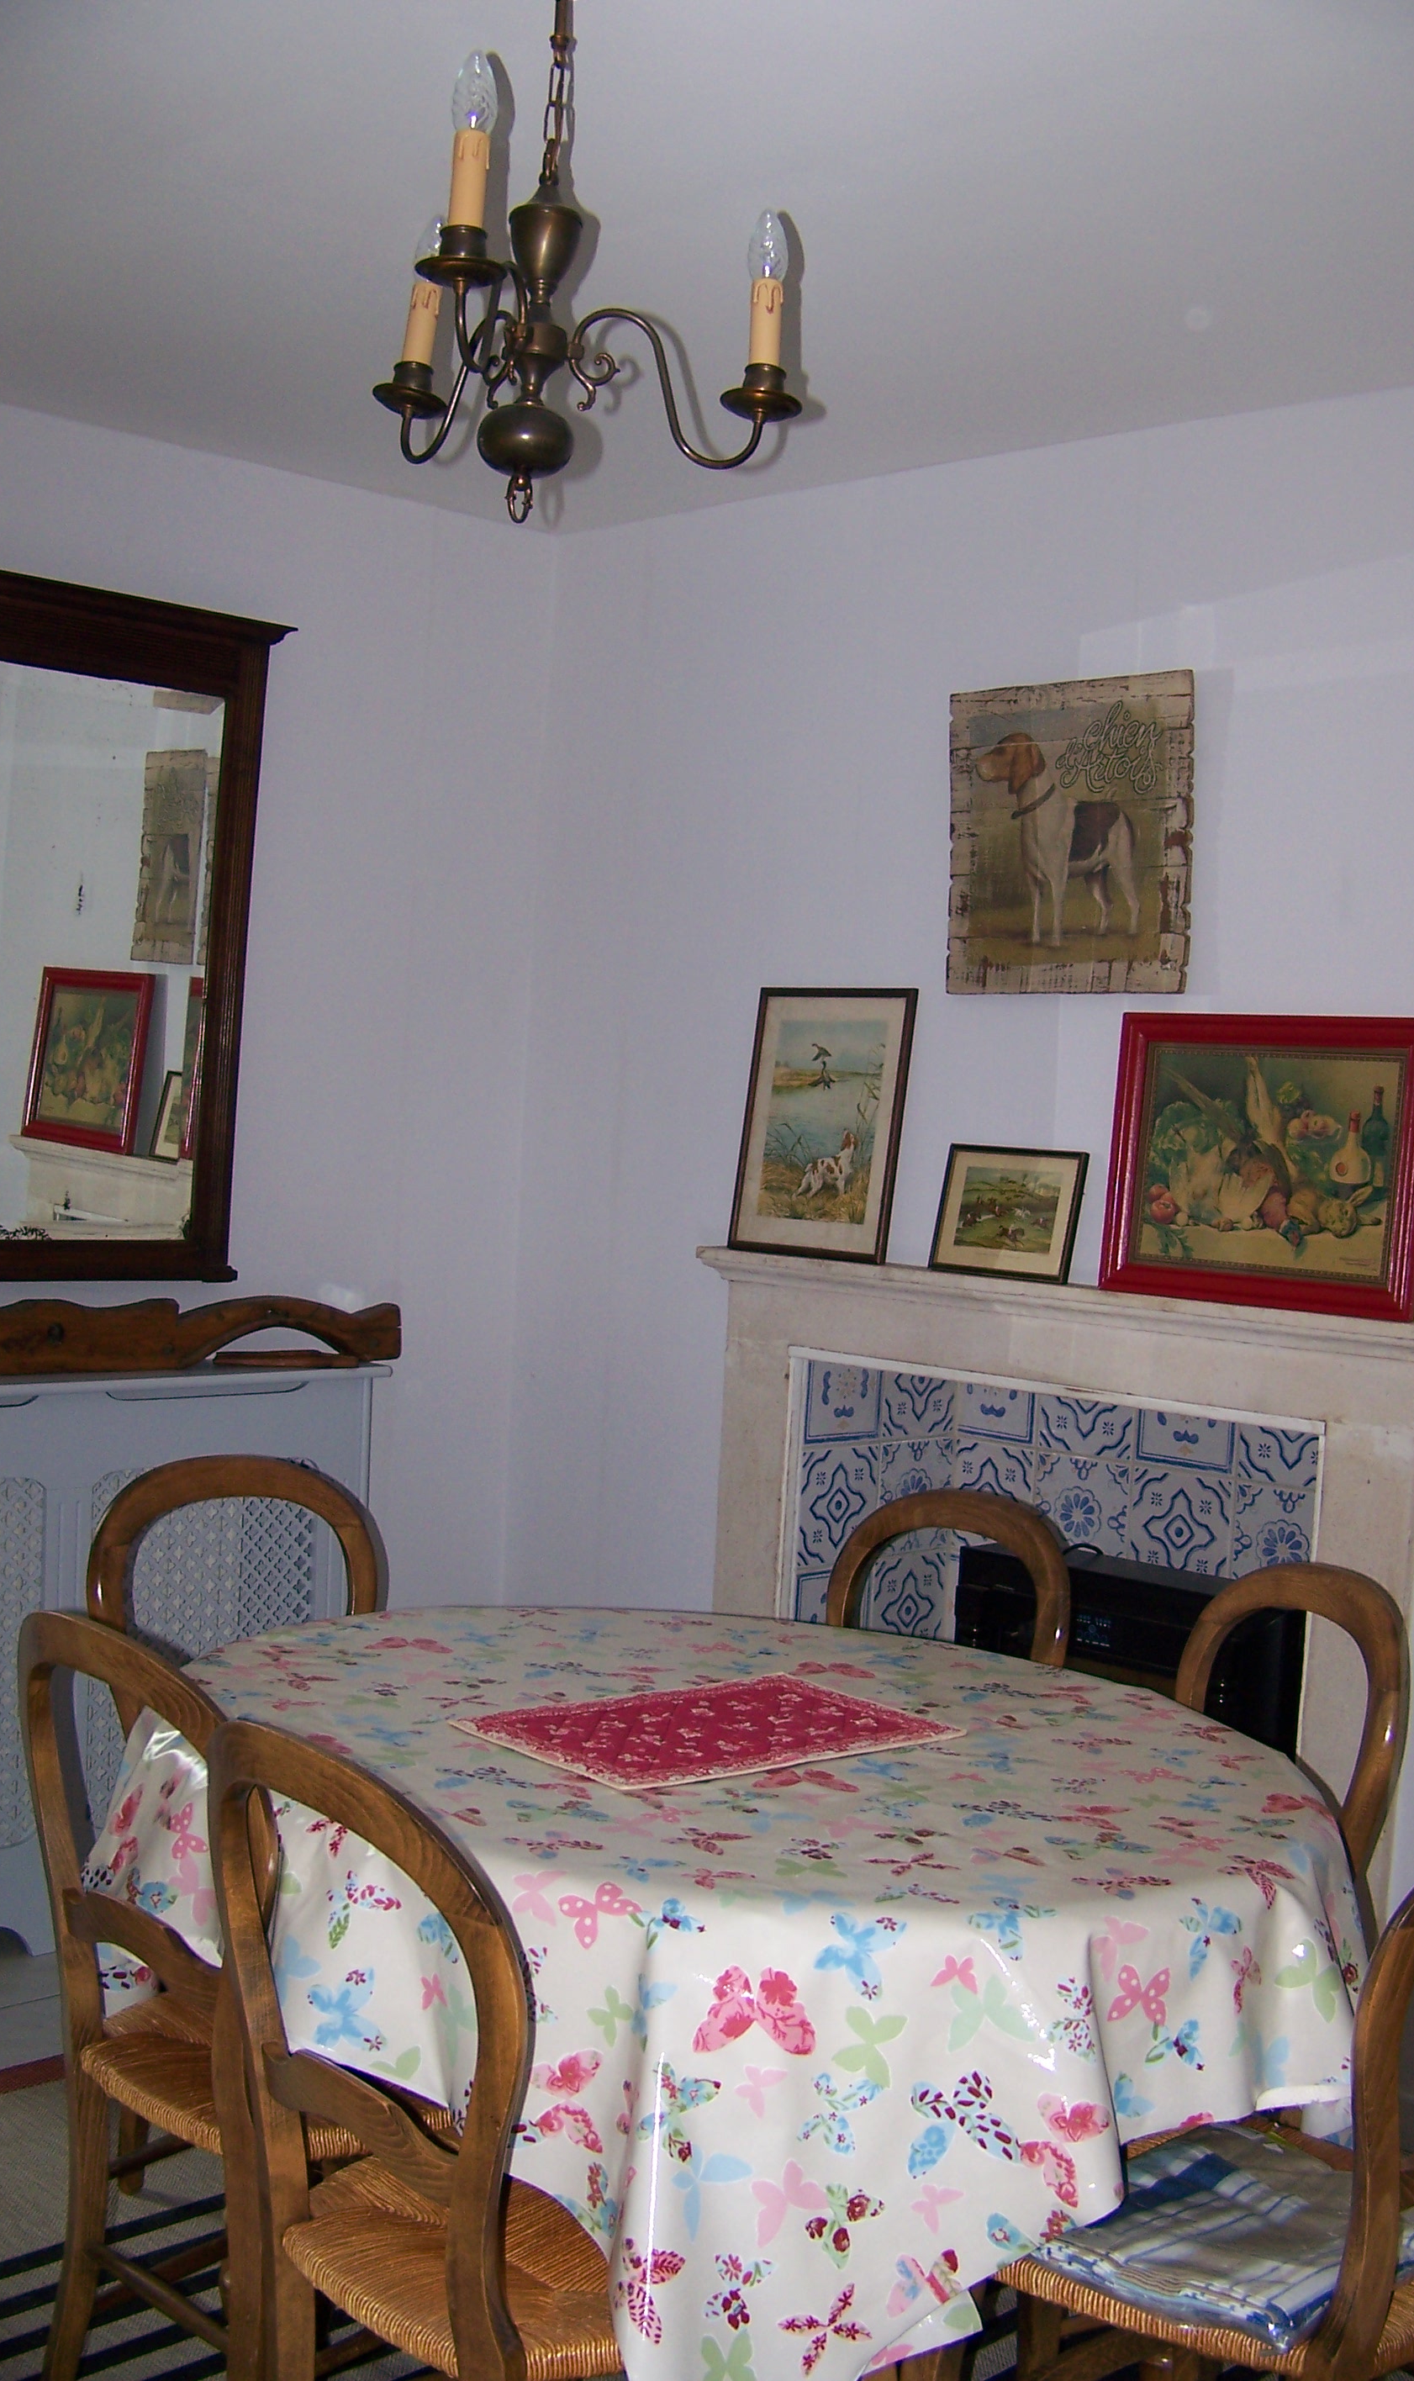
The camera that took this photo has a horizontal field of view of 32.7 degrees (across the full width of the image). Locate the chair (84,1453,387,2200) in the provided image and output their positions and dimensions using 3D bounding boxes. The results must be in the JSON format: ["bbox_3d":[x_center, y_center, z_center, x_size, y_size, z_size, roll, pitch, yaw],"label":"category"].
[{"bbox_3d":[-0.475,0.812,2.981,0.470,0.890,0.450,5,3,44],"label":"chair"}]

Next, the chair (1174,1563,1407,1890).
[{"bbox_3d":[0.481,0.874,2.742,0.470,0.890,0.450,2,2,-23],"label":"chair"}]

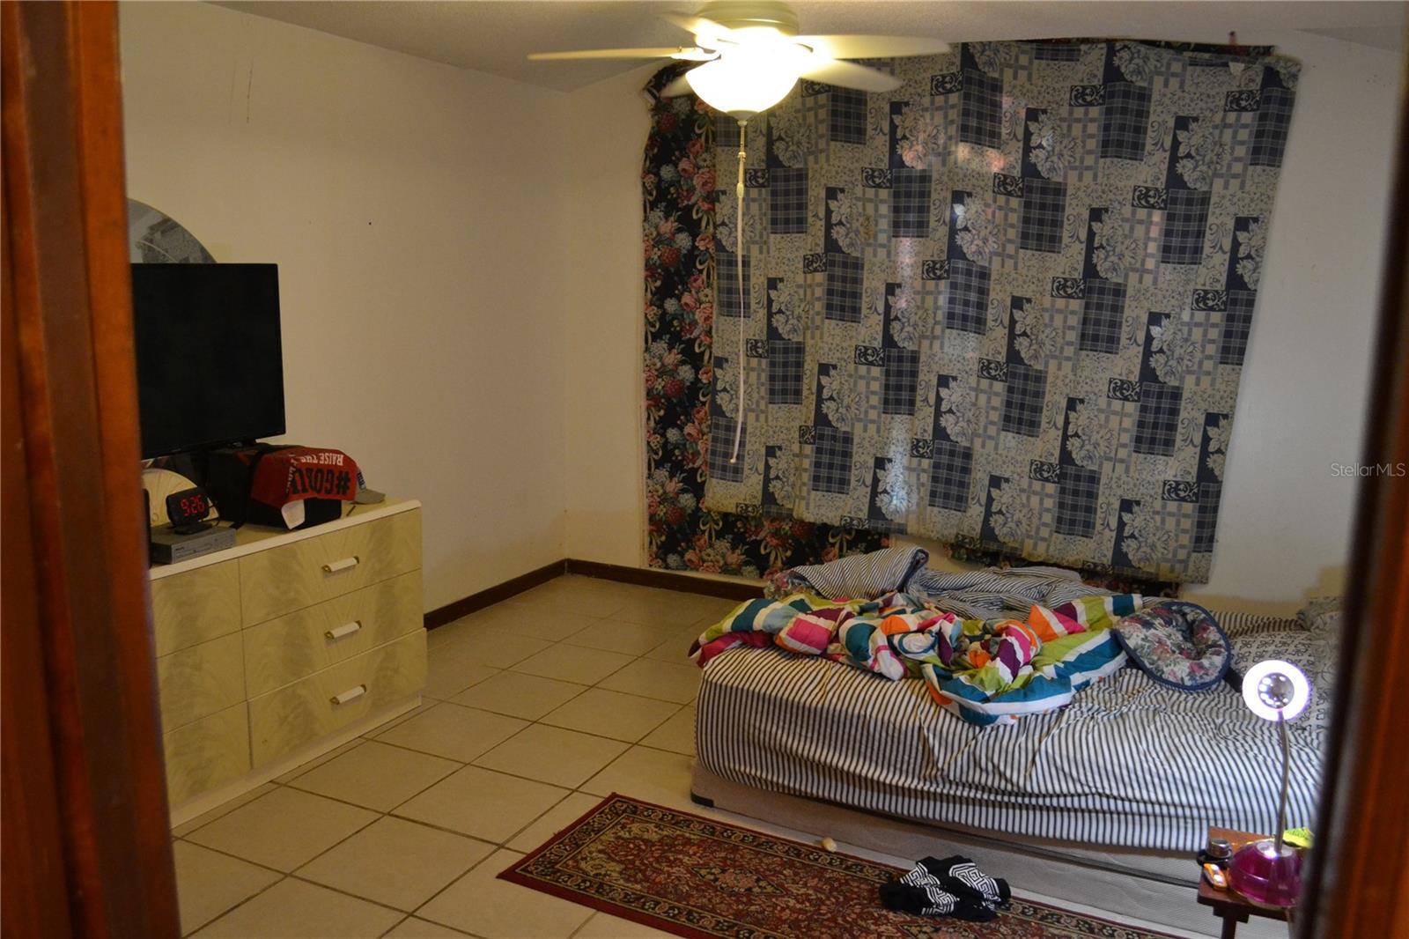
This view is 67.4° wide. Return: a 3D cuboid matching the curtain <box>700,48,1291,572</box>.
[{"bbox_3d":[1.096,-0.703,4.573,2.405,2.164,0.100,6,10,25],"label":"curtain"}]

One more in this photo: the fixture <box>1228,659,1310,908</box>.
[{"bbox_3d":[1.030,0.540,1.873,0.155,0.411,0.165,7,11,30],"label":"fixture"}]

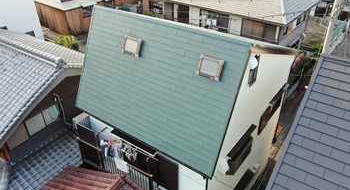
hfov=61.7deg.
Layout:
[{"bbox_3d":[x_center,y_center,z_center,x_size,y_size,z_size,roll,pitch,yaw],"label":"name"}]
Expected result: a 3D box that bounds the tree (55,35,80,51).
[{"bbox_3d":[-8.800,-4.000,24.200,2.100,2.200,2.000,0,29,0],"label":"tree"}]

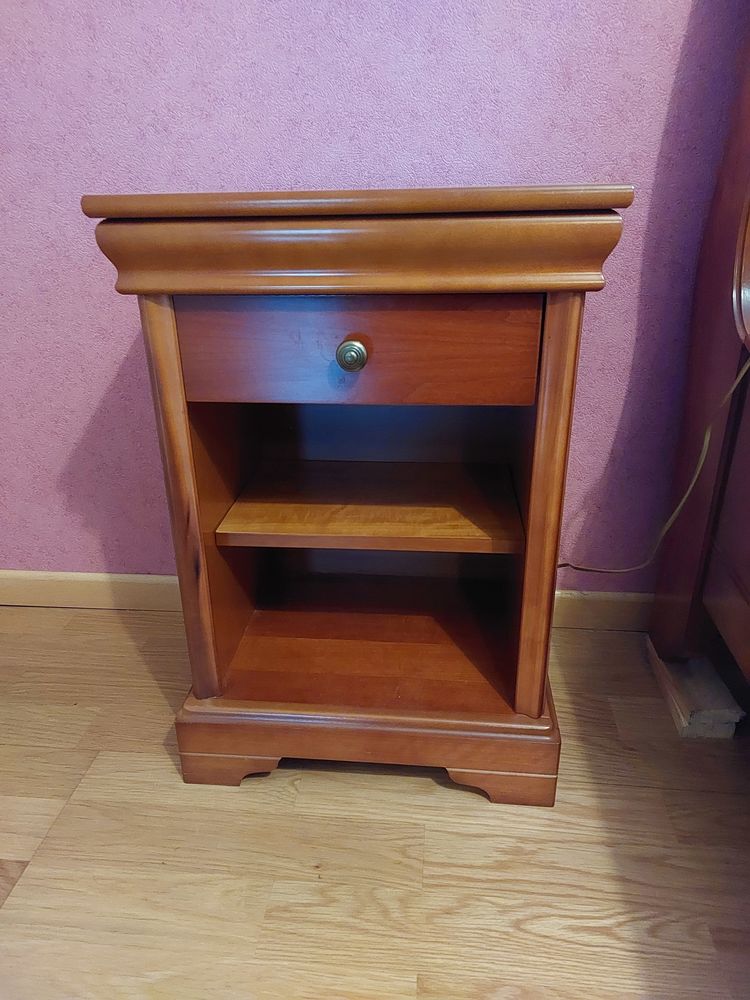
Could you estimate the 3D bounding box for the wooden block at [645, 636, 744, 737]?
[{"bbox_3d":[0.477,0.267,1.060,0.084,0.043,0.228,1,23,5],"label":"wooden block"}]

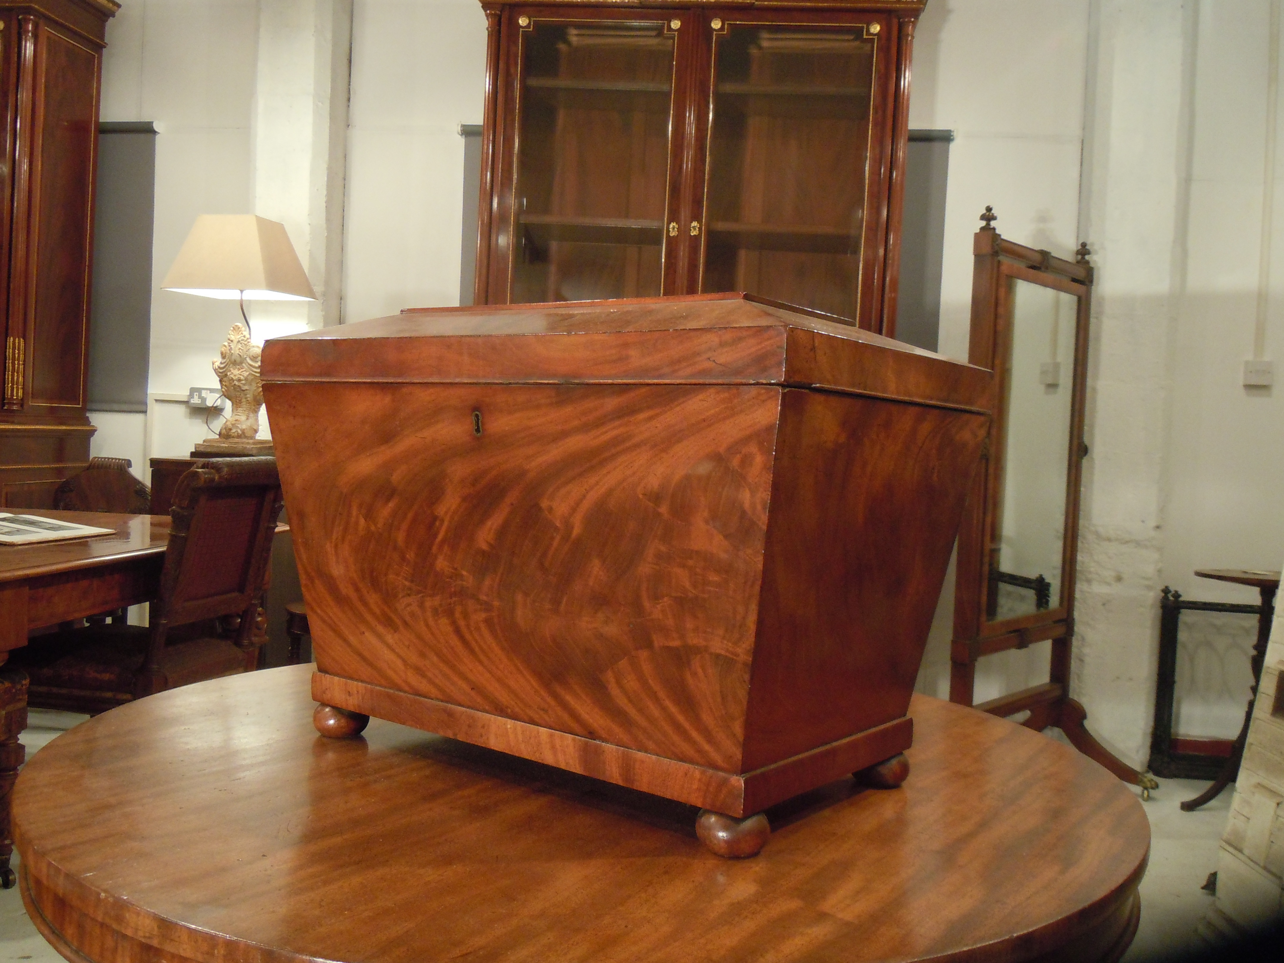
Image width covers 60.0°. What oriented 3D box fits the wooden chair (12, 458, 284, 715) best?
[{"bbox_3d":[-1.400,0.429,3.123,0.590,1.000,0.500,3,2,10],"label":"wooden chair"}]

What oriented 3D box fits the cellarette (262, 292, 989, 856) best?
[{"bbox_3d":[-0.037,0.069,1.293,0.712,0.516,0.461,4,2,37],"label":"cellarette"}]

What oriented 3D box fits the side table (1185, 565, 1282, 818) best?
[{"bbox_3d":[2.081,0.693,3.730,0.490,0.760,0.490,3,2,0],"label":"side table"}]

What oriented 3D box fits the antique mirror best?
[{"bbox_3d":[1.262,0.101,3.667,0.650,1.870,0.730,4,2,44],"label":"antique mirror"}]

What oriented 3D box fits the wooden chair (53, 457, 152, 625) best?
[{"bbox_3d":[-1.965,0.398,4.042,0.430,0.960,0.480,3,2,-5],"label":"wooden chair"}]

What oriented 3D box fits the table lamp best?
[{"bbox_3d":[-1.536,-0.562,4.257,0.430,0.920,0.270,3,2,9],"label":"table lamp"}]

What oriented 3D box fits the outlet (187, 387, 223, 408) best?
[{"bbox_3d":[-1.802,-0.345,4.612,0.148,0.088,0.042,3,2,7],"label":"outlet"}]

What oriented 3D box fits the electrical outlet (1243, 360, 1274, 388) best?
[{"bbox_3d":[2.222,-0.390,4.001,0.088,0.088,0.042,3,2,7],"label":"electrical outlet"}]

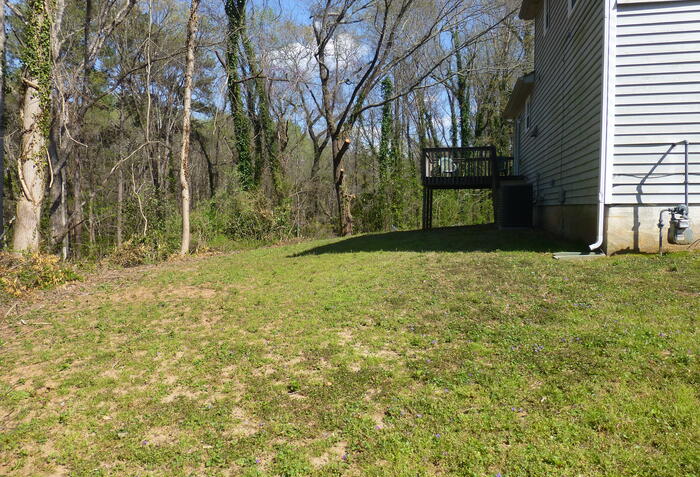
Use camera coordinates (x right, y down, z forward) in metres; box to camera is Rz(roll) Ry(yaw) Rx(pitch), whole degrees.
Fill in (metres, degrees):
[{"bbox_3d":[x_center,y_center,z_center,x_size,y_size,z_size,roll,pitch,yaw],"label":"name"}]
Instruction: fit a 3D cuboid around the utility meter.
[{"bbox_3d":[4.059,-0.171,5.944,0.210,0.475,0.215,1,4,13],"label":"utility meter"}]

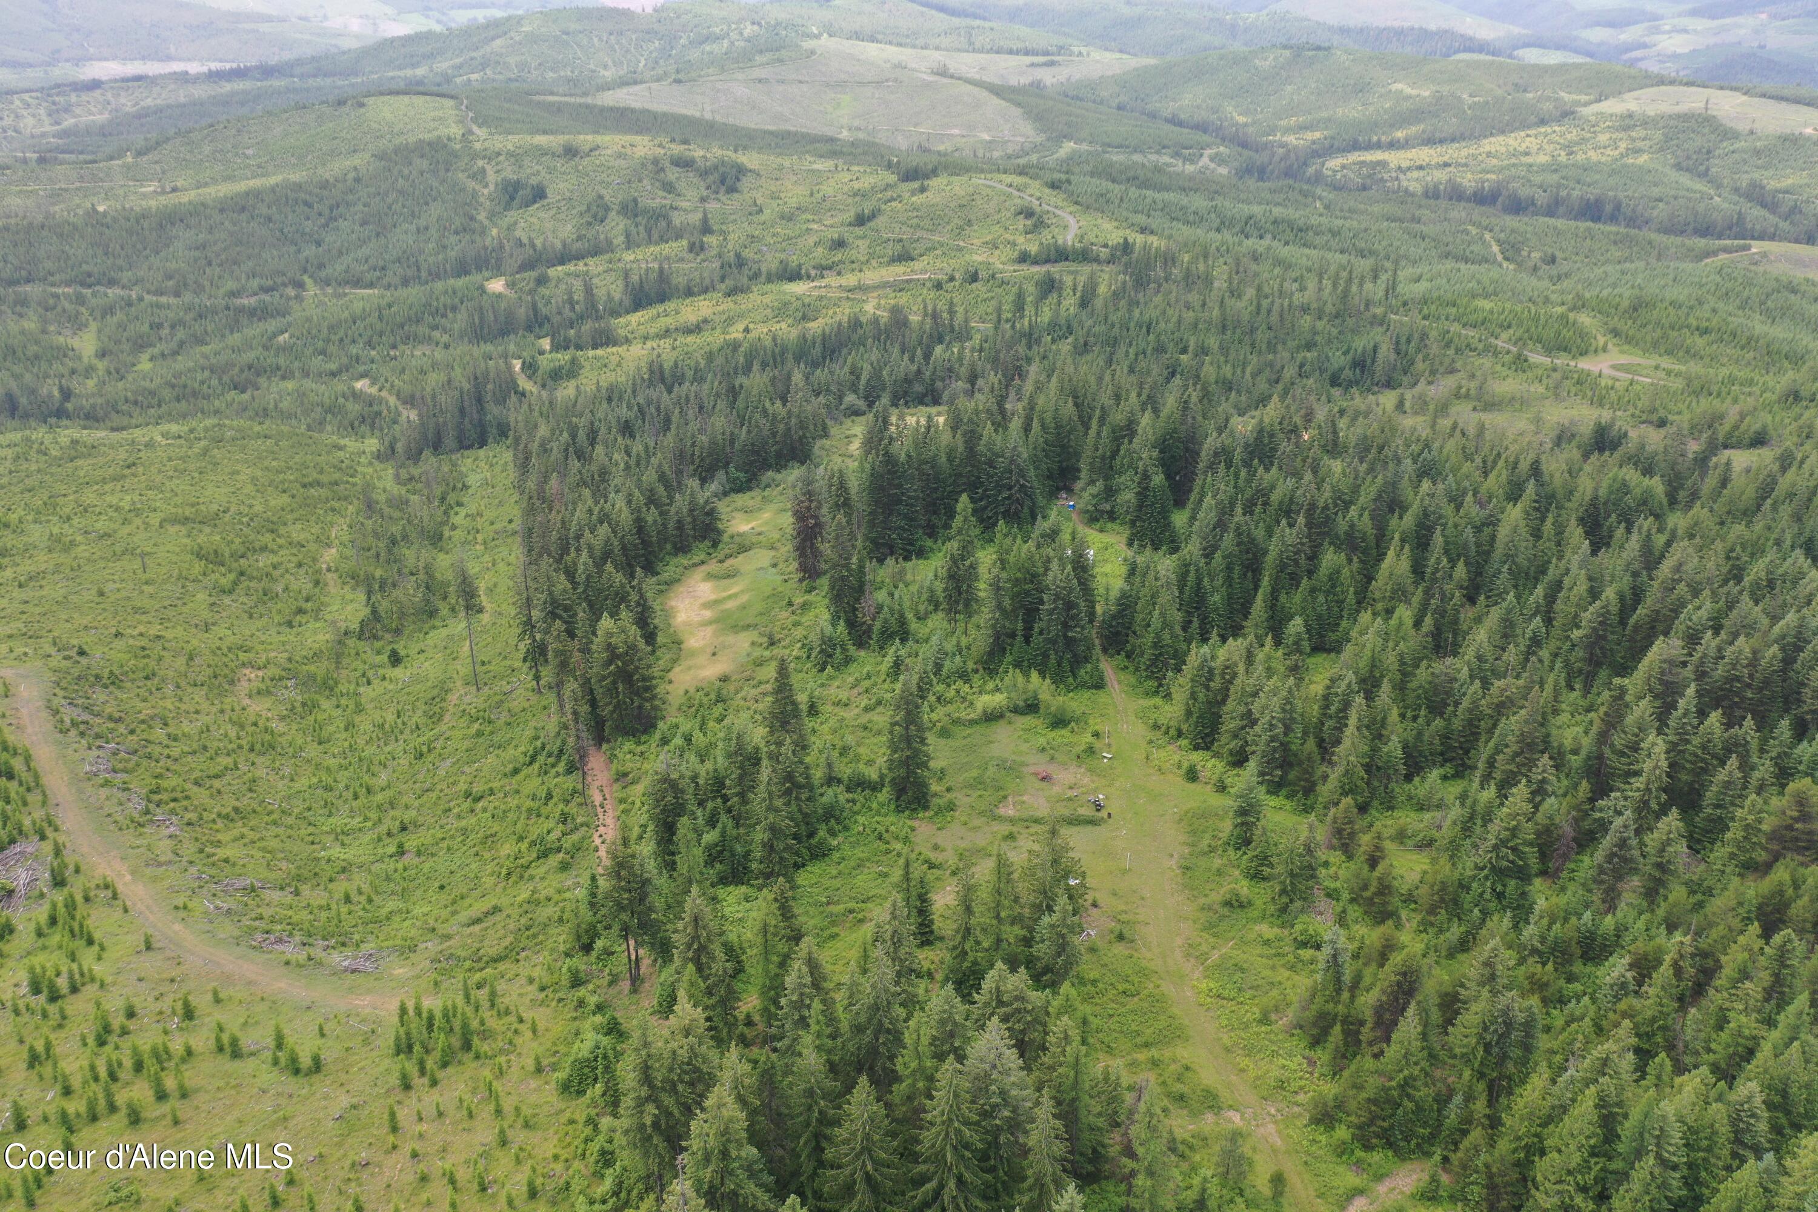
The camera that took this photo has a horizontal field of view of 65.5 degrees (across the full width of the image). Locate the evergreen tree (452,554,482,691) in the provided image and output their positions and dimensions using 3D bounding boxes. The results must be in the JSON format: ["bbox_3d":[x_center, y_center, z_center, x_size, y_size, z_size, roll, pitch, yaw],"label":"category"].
[{"bbox_3d":[-81.160,3.290,260.390,5.280,28.040,5.280,0,24,0],"label":"evergreen tree"}]

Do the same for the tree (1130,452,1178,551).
[{"bbox_3d":[54.020,-23.020,309.910,10.870,22.870,10.870,0,24,0],"label":"tree"}]

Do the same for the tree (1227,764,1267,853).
[{"bbox_3d":[49.500,29.200,205.280,5.490,14.600,5.490,0,24,0],"label":"tree"}]

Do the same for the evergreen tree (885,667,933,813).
[{"bbox_3d":[-0.110,20.040,213.150,6.950,24.740,6.950,0,24,0],"label":"evergreen tree"}]

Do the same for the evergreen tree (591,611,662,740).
[{"bbox_3d":[-47.970,11.580,238.160,11.640,23.400,11.640,0,24,0],"label":"evergreen tree"}]

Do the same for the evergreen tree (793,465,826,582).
[{"bbox_3d":[-20.920,-16.570,292.910,7.120,25.220,7.120,0,24,0],"label":"evergreen tree"}]

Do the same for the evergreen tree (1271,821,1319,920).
[{"bbox_3d":[52.760,35.370,191.270,6.220,14.990,6.220,0,24,0],"label":"evergreen tree"}]

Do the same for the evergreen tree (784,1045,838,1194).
[{"bbox_3d":[-10.290,52.940,146.370,5.810,20.270,5.810,0,24,0],"label":"evergreen tree"}]

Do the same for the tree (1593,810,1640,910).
[{"bbox_3d":[98.920,35.350,196.400,5.960,16.770,5.960,0,24,0],"label":"tree"}]

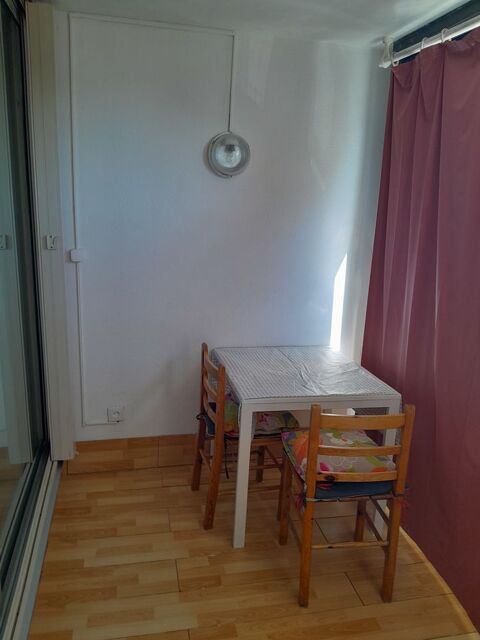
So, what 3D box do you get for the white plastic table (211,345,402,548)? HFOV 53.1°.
[{"bbox_3d":[0.275,0.604,2.546,0.750,0.740,0.740,0,15,-12],"label":"white plastic table"}]

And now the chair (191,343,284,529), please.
[{"bbox_3d":[-0.001,0.556,2.454,0.425,0.850,0.410,-1,15,-16],"label":"chair"}]

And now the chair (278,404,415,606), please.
[{"bbox_3d":[0.429,0.689,2.032,0.410,0.850,0.425,1,15,-8],"label":"chair"}]

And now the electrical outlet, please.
[{"bbox_3d":[-0.693,0.528,2.669,0.083,0.083,0.036,0,15,-13],"label":"electrical outlet"}]

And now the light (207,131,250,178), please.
[{"bbox_3d":[-0.043,-0.833,2.423,0.222,0.222,0.092,0,15,-13],"label":"light"}]

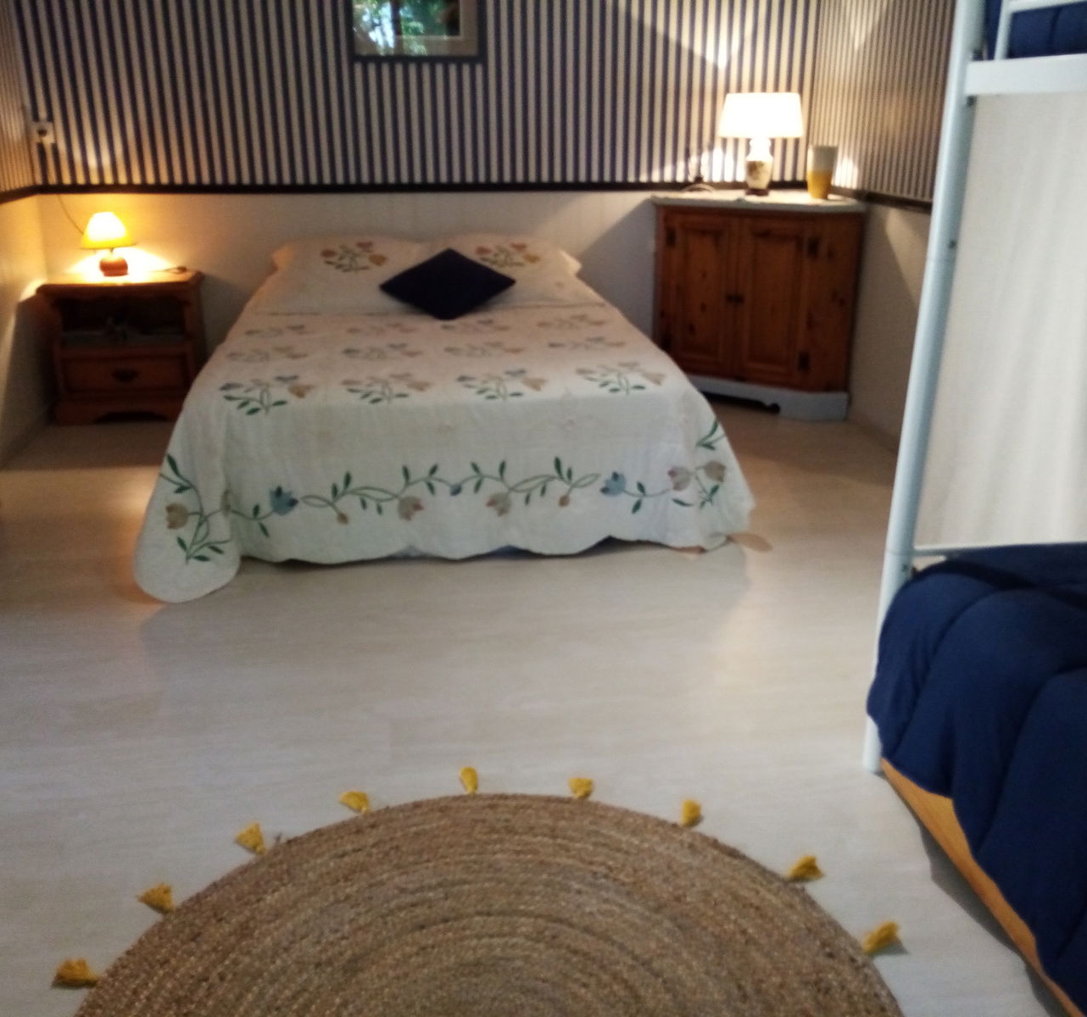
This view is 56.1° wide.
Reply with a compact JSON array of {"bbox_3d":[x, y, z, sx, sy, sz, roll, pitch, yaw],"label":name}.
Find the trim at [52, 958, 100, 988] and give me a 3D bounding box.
[{"bbox_3d":[-0.682,0.675,1.485,0.063,0.024,0.048,0,20,0],"label":"trim"}]

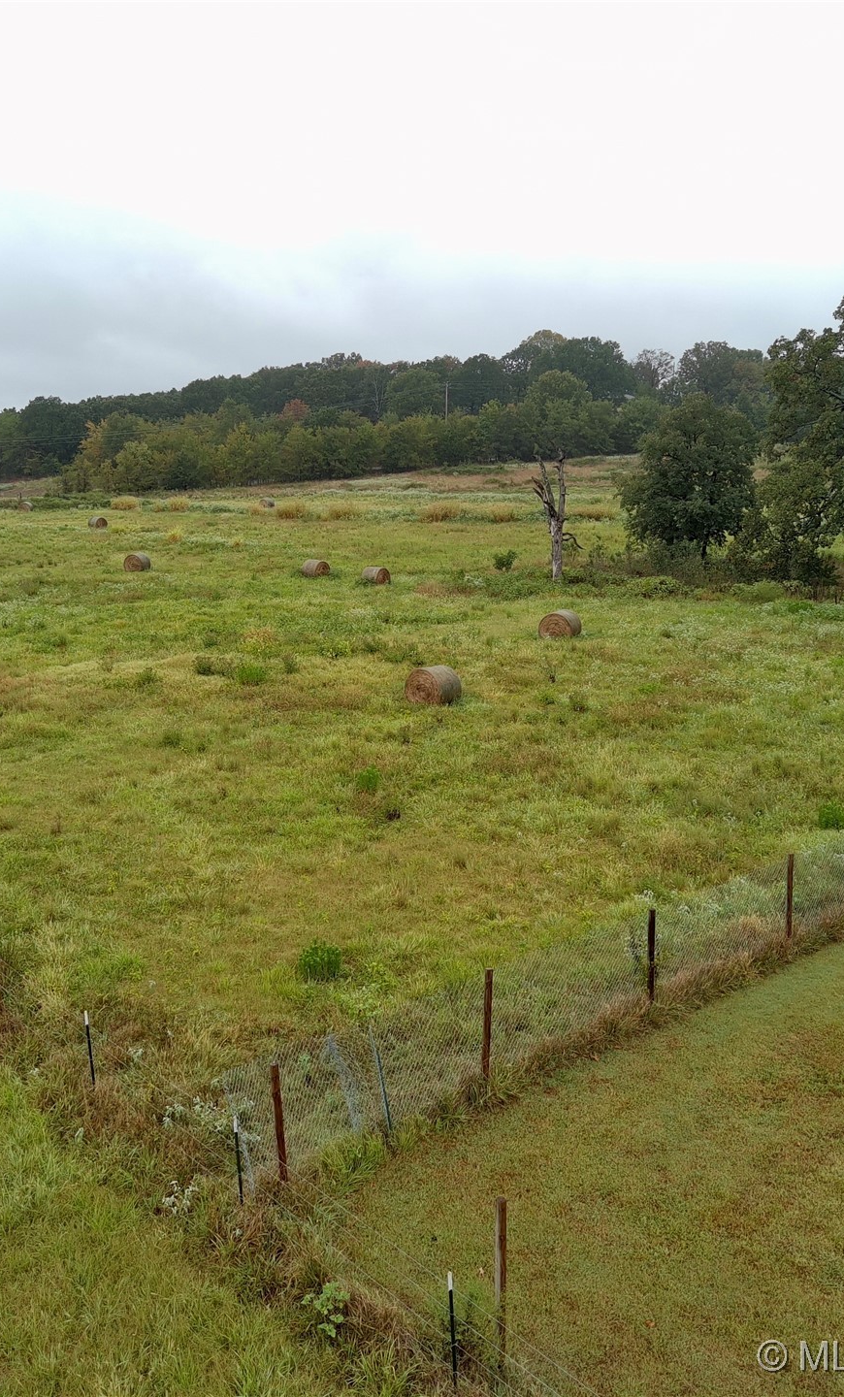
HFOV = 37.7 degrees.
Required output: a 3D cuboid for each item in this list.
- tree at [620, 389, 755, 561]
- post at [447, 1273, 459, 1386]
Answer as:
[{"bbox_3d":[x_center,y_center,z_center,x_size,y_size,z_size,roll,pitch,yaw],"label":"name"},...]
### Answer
[{"bbox_3d":[16.768,-13.719,77.928,8.600,10.660,8.400,1,12,12],"label":"tree"},{"bbox_3d":[0.268,5.434,10.600,0.050,1.190,0.050,-1,12,1],"label":"post"}]

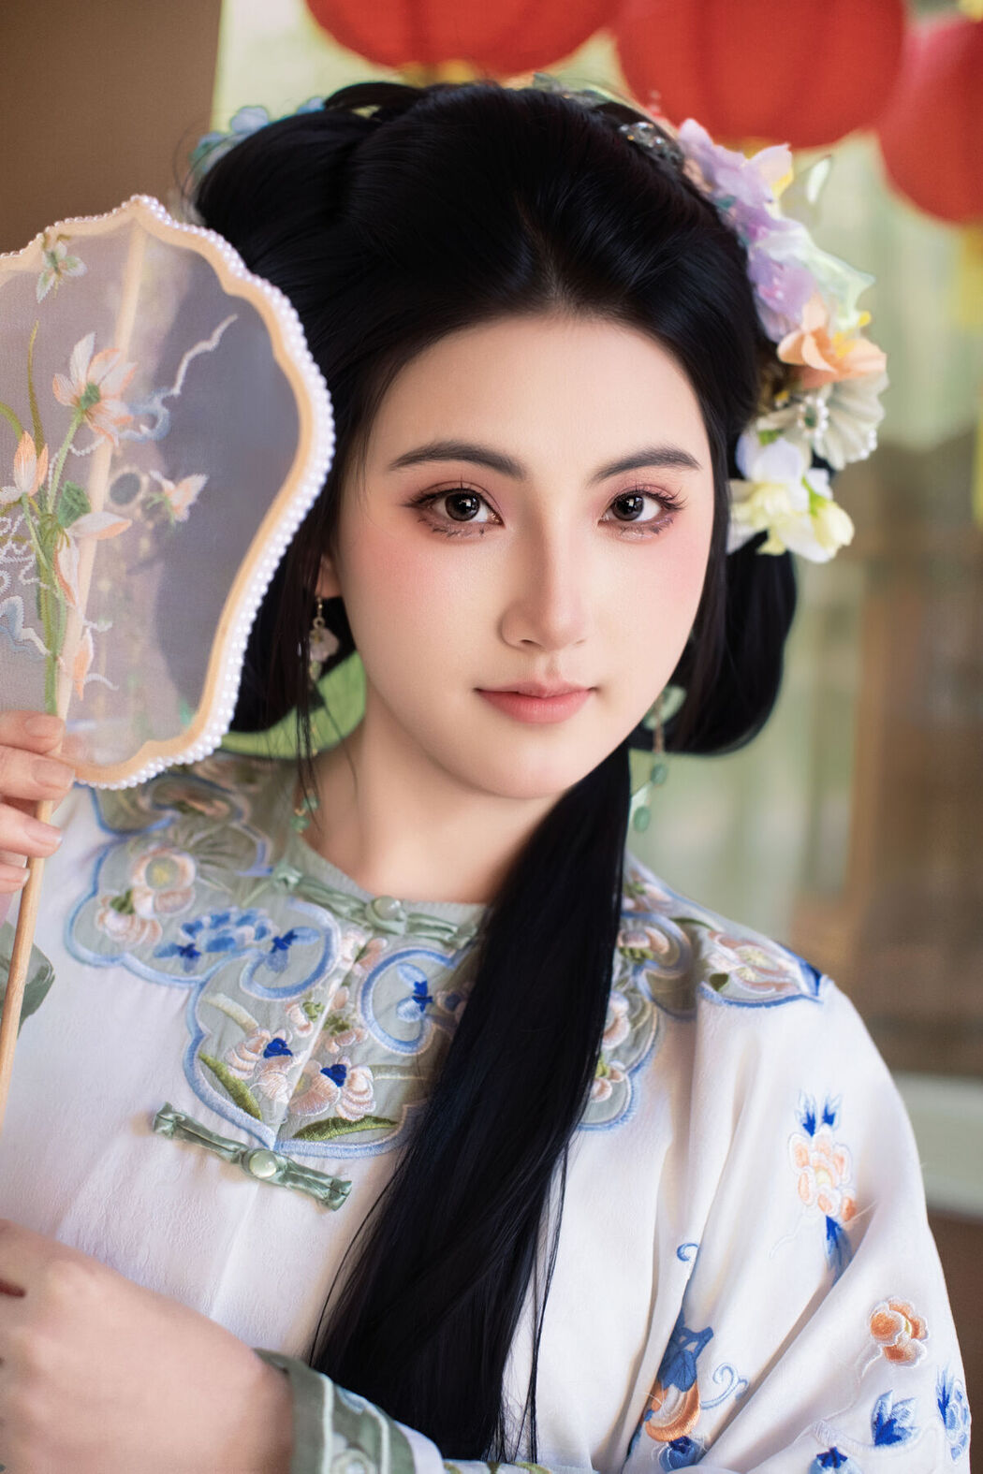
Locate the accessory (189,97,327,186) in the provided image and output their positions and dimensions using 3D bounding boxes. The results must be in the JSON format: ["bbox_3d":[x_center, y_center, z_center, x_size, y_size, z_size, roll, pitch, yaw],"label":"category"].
[{"bbox_3d":[-0.100,-0.254,0.860,0.062,0.043,0.040,3,5,-6],"label":"accessory"}]

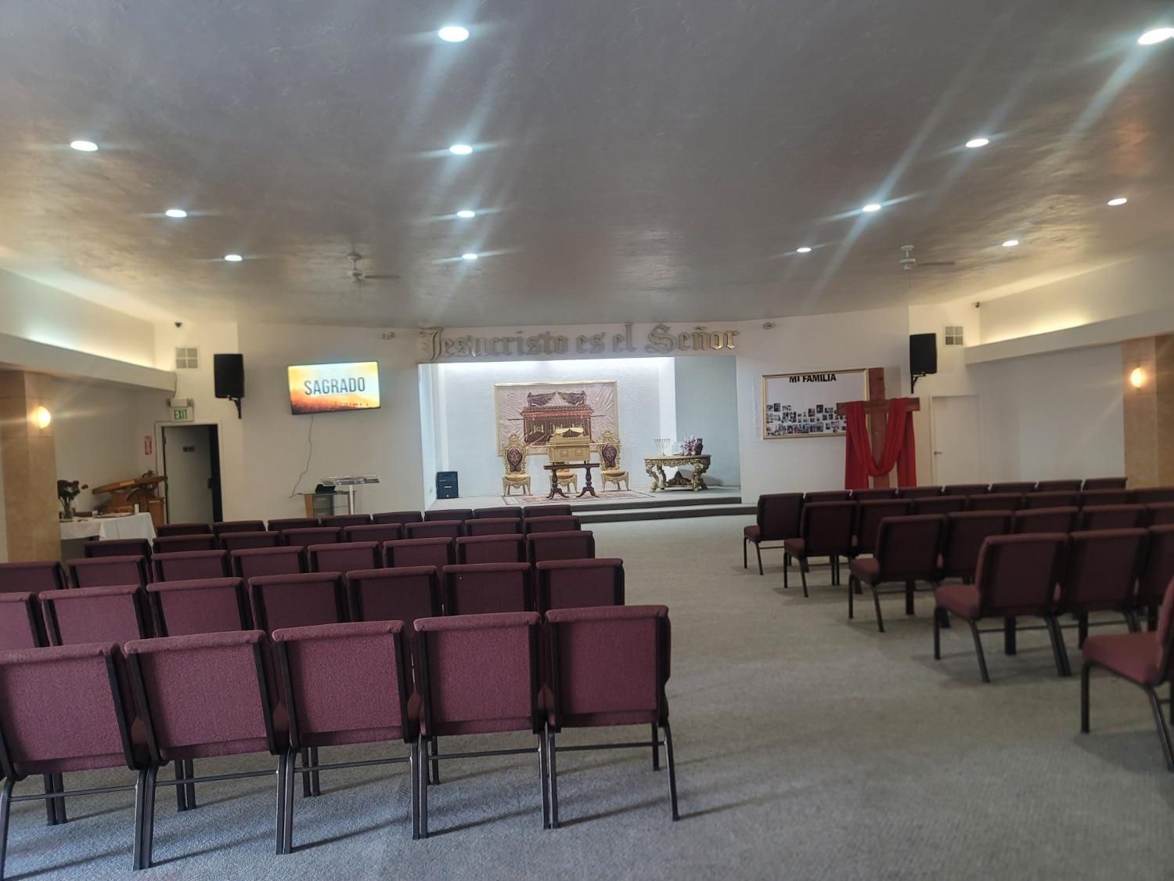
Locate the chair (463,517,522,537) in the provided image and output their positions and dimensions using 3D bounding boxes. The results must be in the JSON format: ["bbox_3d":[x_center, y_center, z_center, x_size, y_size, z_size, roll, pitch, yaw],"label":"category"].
[{"bbox_3d":[-0.825,1.110,7.657,0.492,0.840,0.656,-2,0,-5],"label":"chair"}]

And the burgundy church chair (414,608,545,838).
[{"bbox_3d":[-0.424,1.088,3.480,0.501,0.851,0.637,-2,0,-5],"label":"burgundy church chair"}]

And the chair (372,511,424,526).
[{"bbox_3d":[-1.919,1.160,8.785,0.492,0.840,0.656,-2,0,-8],"label":"chair"}]

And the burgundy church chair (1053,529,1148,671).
[{"bbox_3d":[3.021,0.952,5.243,0.510,0.850,0.666,-2,0,-6],"label":"burgundy church chair"}]

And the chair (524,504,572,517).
[{"bbox_3d":[-0.425,1.103,9.065,0.510,0.850,0.666,-2,0,-7],"label":"chair"}]

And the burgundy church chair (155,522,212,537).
[{"bbox_3d":[-3.903,1.239,8.409,0.501,0.851,0.637,-2,0,-10],"label":"burgundy church chair"}]

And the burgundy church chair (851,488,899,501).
[{"bbox_3d":[3.094,0.964,9.399,0.505,0.862,0.630,-2,0,-5],"label":"burgundy church chair"}]

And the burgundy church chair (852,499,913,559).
[{"bbox_3d":[2.694,0.969,7.958,0.510,0.850,0.666,-2,0,-3],"label":"burgundy church chair"}]

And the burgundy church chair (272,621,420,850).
[{"bbox_3d":[-0.925,1.105,3.416,0.497,0.852,0.638,-2,0,-7],"label":"burgundy church chair"}]

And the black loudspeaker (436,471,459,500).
[{"bbox_3d":[-3.417,1.093,20.732,0.480,0.648,0.400,-2,0,-11],"label":"black loudspeaker"}]

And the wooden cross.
[{"bbox_3d":[5.393,-0.014,15.599,1.450,2.644,0.220,-2,0,19],"label":"wooden cross"}]

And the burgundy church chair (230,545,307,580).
[{"bbox_3d":[-2.180,1.158,6.017,0.497,0.852,0.638,-2,0,-10],"label":"burgundy church chair"}]

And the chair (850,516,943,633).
[{"bbox_3d":[2.397,0.990,6.538,0.505,0.862,0.630,-2,0,-8],"label":"chair"}]

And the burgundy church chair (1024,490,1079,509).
[{"bbox_3d":[4.233,0.900,7.974,0.501,0.851,0.637,-2,0,-1],"label":"burgundy church chair"}]

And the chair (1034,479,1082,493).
[{"bbox_3d":[5.081,0.867,9.385,0.501,0.851,0.637,-2,0,-3],"label":"chair"}]

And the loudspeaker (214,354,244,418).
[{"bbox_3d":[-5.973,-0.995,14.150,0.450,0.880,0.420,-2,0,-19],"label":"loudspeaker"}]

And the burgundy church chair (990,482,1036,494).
[{"bbox_3d":[4.631,0.901,9.485,0.505,0.862,0.630,-2,0,-5],"label":"burgundy church chair"}]

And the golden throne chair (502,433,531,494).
[{"bbox_3d":[-1.741,0.569,20.900,0.670,1.557,0.680,-2,0,-9],"label":"golden throne chair"}]

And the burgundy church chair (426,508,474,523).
[{"bbox_3d":[-1.412,1.136,8.819,0.501,0.851,0.637,-2,0,-7],"label":"burgundy church chair"}]

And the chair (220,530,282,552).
[{"bbox_3d":[-2.789,1.184,7.231,0.497,0.852,0.638,-2,0,-9],"label":"chair"}]

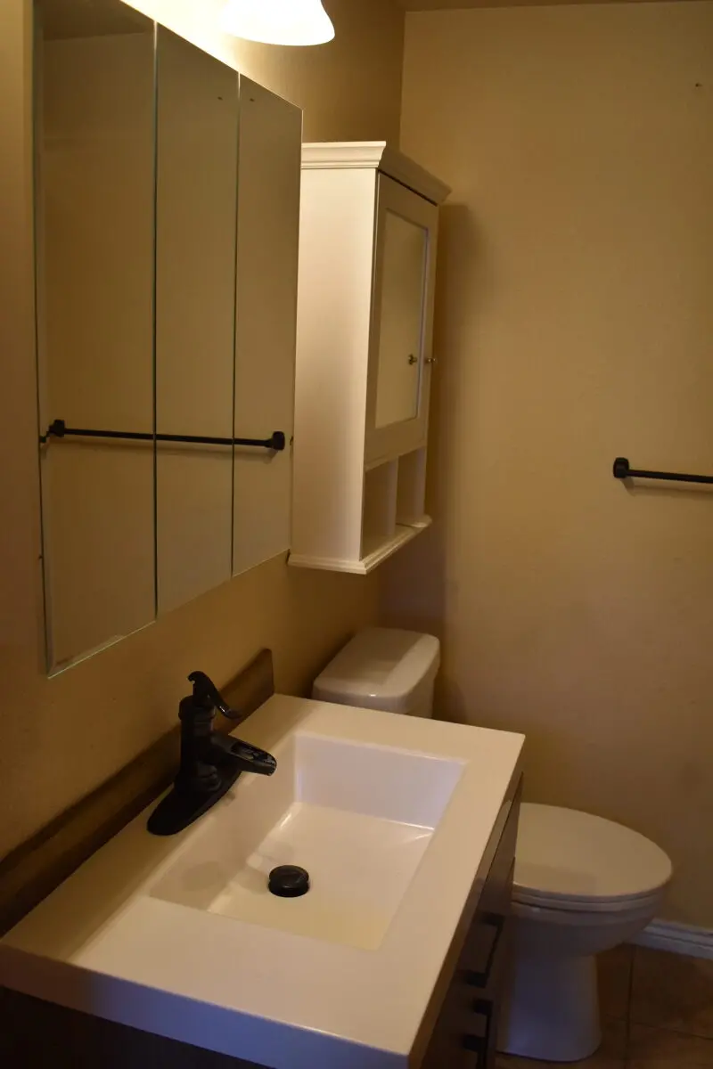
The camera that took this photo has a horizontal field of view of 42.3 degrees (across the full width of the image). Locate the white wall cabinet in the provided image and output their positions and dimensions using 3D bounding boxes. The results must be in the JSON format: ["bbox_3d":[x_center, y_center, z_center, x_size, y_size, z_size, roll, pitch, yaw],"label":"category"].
[{"bbox_3d":[0.042,-0.364,1.953,0.163,0.777,0.531,6,13,17],"label":"white wall cabinet"}]

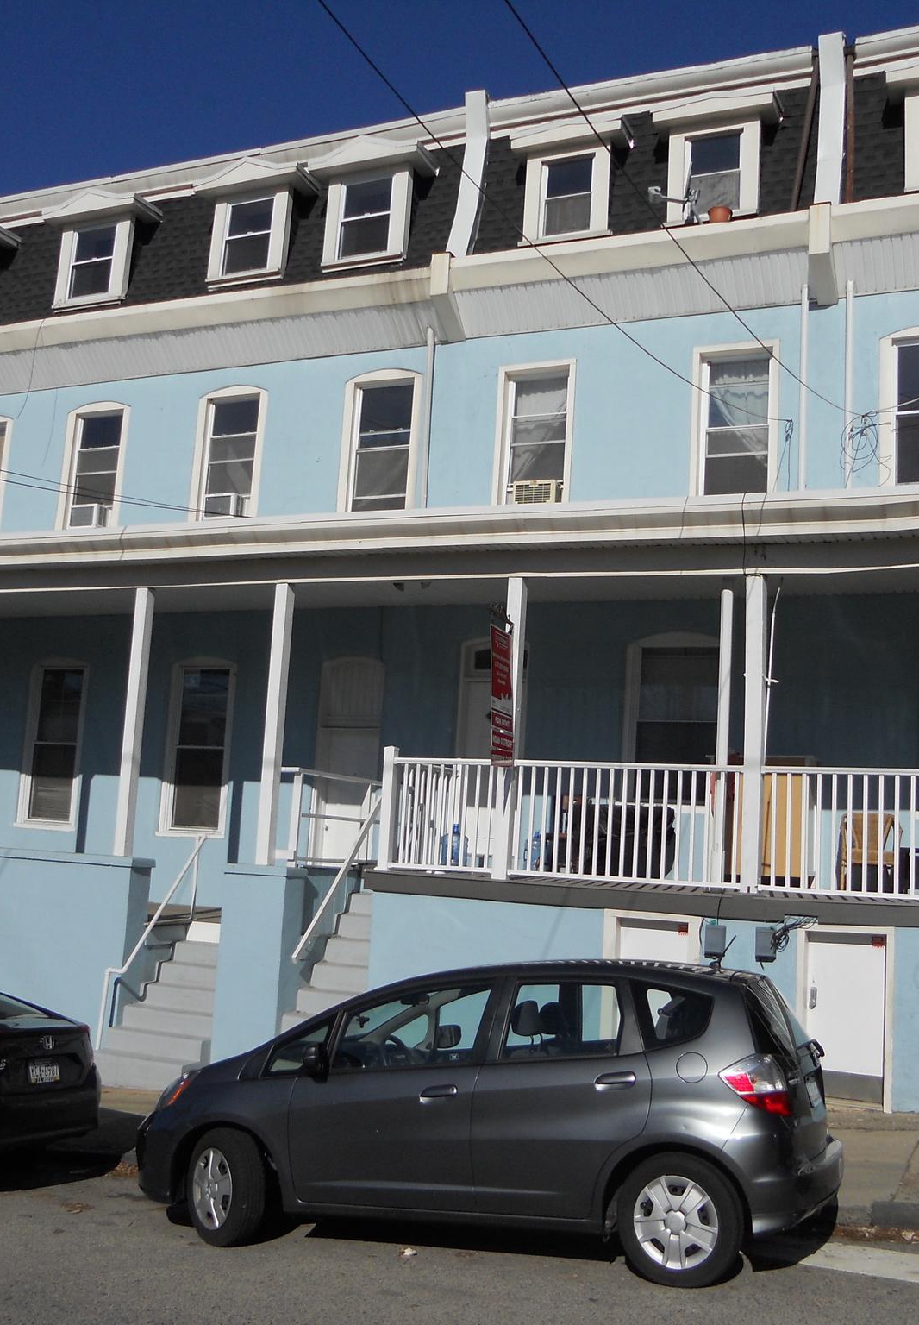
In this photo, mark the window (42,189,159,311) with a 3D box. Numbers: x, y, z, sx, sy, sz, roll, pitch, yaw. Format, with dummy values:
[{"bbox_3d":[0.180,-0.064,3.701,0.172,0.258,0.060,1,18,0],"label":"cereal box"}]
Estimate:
[{"bbox_3d":[-4.937,-5.547,18.920,1.545,1.656,0.650,-1,-8,24],"label":"window"}]

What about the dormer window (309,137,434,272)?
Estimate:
[{"bbox_3d":[-1.062,-5.606,17.171,1.555,1.679,0.650,-1,-8,24],"label":"dormer window"}]

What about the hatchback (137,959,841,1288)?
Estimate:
[{"bbox_3d":[0.084,2.470,7.893,4.105,1.525,1.695,-4,-12,20],"label":"hatchback"}]

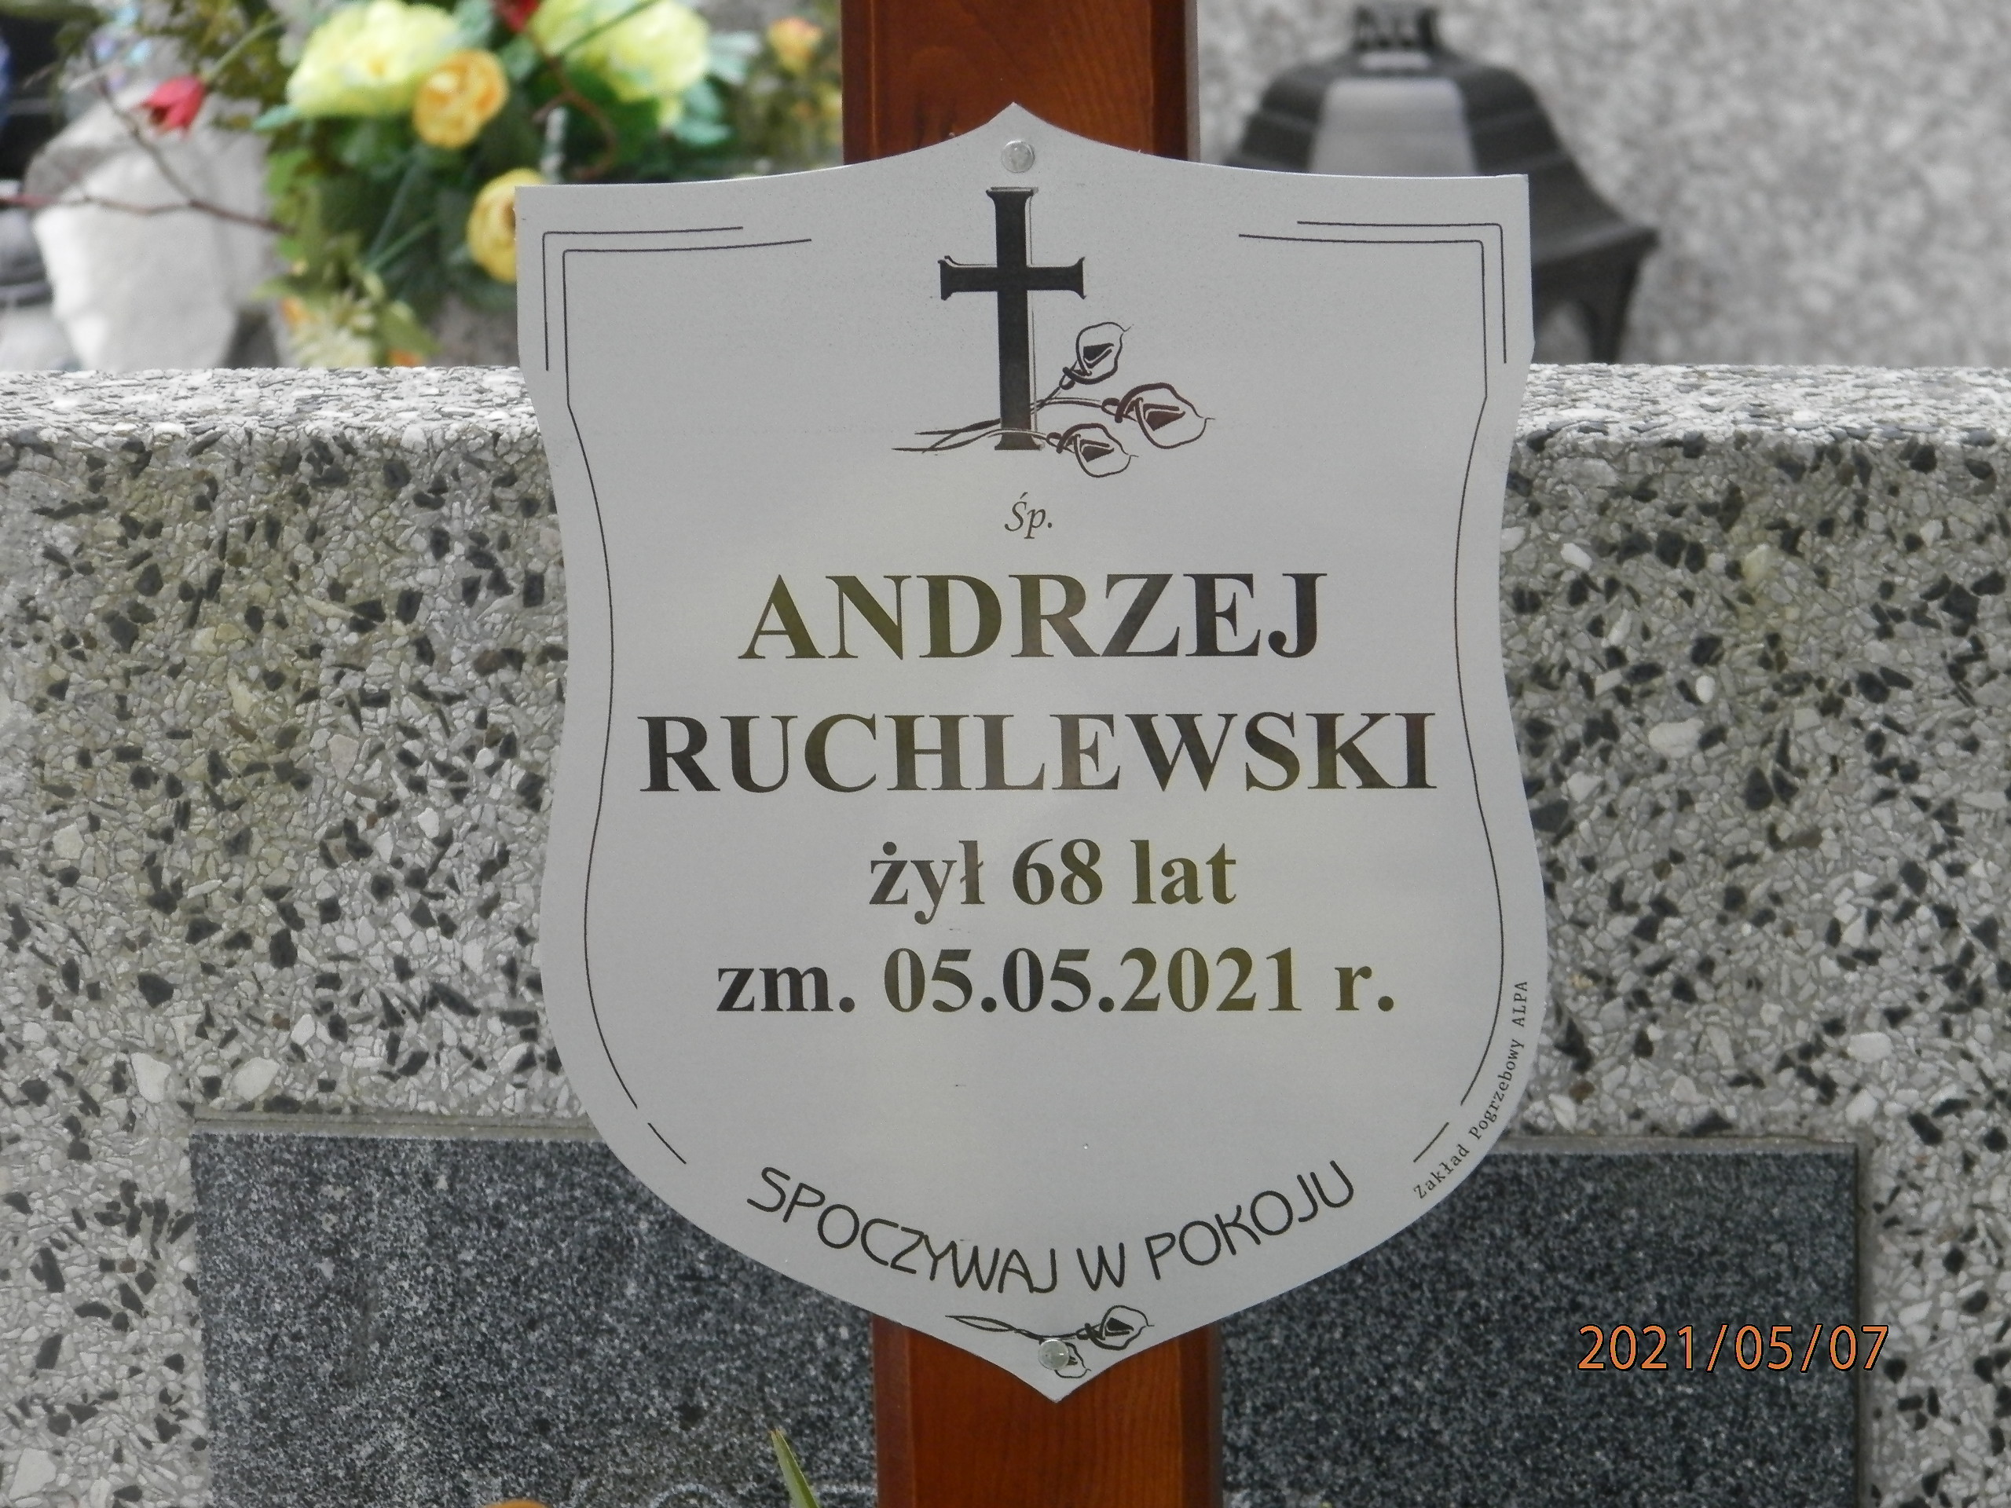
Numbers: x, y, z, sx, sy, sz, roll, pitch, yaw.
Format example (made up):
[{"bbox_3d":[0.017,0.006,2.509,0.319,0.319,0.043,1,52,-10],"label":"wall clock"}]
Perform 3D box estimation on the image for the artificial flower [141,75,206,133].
[{"bbox_3d":[-0.313,-0.245,4.900,0.026,0.024,0.024,-28,25,-30],"label":"artificial flower"}]

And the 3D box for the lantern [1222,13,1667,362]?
[{"bbox_3d":[0.165,-0.176,5.400,0.215,0.280,0.190,-1,13,0],"label":"lantern"}]

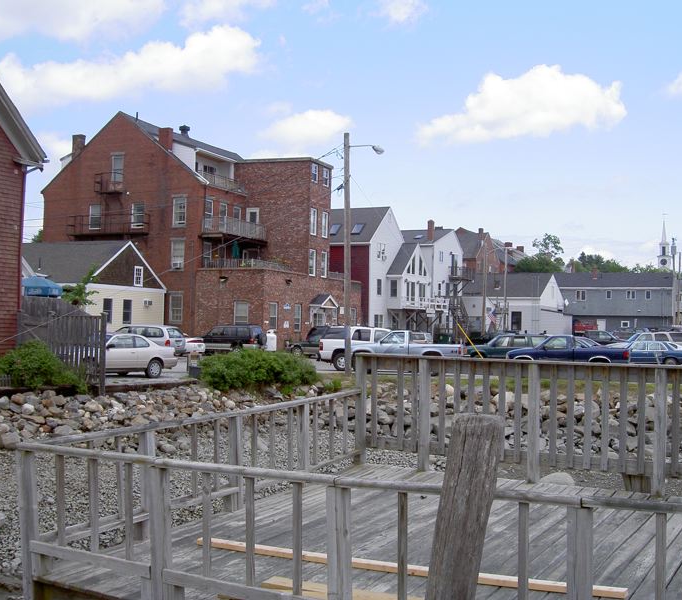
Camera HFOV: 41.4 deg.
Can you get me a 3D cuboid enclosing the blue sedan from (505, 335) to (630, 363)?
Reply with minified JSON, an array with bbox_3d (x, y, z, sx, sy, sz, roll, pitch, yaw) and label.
[{"bbox_3d":[8.552,2.216,34.253,4.600,1.660,1.750,1,-2,12],"label":"blue sedan"}]

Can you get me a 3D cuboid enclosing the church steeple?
[{"bbox_3d":[93.321,-15.870,260.000,4.000,17.000,4.000,1,-2,21],"label":"church steeple"}]

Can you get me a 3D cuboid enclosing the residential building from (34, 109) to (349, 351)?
[{"bbox_3d":[-11.014,-4.983,74.369,20.300,17.700,16.600,0,-2,25],"label":"residential building"}]

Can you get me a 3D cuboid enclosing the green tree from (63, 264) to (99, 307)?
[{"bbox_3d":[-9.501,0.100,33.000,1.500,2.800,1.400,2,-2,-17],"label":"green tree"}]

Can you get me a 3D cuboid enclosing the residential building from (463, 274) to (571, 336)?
[{"bbox_3d":[18.831,0.730,98.378,10.000,7.100,12.000,0,-2,25],"label":"residential building"}]

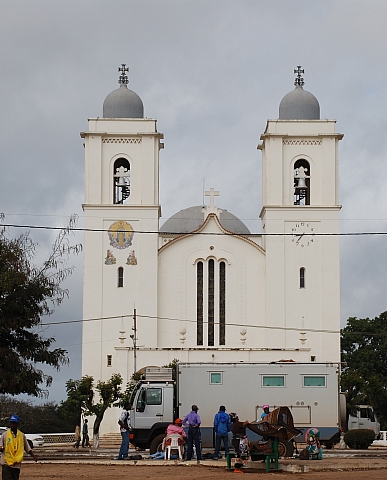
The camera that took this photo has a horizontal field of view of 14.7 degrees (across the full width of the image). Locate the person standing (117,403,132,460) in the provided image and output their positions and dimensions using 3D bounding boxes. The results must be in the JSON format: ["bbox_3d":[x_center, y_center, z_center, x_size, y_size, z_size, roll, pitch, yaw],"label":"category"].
[{"bbox_3d":[-2.138,5.896,46.000,0.440,1.754,0.520,-4,-8,28],"label":"person standing"}]

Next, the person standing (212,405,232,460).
[{"bbox_3d":[0.892,5.934,46.000,0.540,1.678,0.360,0,-7,3],"label":"person standing"}]

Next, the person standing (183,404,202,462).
[{"bbox_3d":[-0.031,5.931,46.000,0.560,1.684,0.360,-1,-7,12],"label":"person standing"}]

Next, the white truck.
[{"bbox_3d":[1.692,6.596,57.500,8.300,3.762,2.450,0,-7,0],"label":"white truck"}]

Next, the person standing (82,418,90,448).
[{"bbox_3d":[-6.308,11.387,88.000,0.500,1.663,0.500,0,-7,0],"label":"person standing"}]

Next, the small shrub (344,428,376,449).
[{"bbox_3d":[8.461,10.137,76.000,1.620,1.007,1.550,0,-7,0],"label":"small shrub"}]

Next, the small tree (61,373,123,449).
[{"bbox_3d":[-5.148,8.862,77.000,3.200,3.862,3.200,0,-7,0],"label":"small tree"}]

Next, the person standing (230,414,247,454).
[{"bbox_3d":[1.357,5.997,45.600,0.580,1.436,0.500,1,-7,-8],"label":"person standing"}]

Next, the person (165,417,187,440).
[{"bbox_3d":[-0.521,6.108,45.800,0.580,1.275,0.800,-1,-7,8],"label":"person"}]

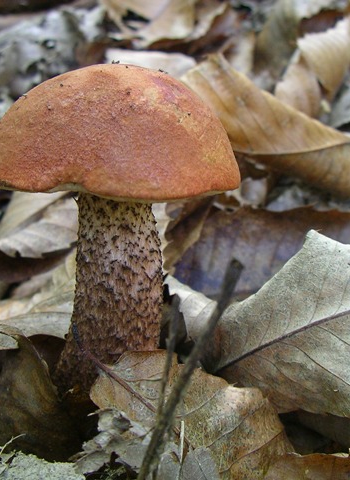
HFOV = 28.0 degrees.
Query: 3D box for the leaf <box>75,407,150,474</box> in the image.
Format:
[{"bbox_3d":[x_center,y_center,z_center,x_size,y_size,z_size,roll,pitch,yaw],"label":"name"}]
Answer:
[{"bbox_3d":[-0.018,0.061,0.210,0.022,0.013,0.023,6,42,11],"label":"leaf"}]

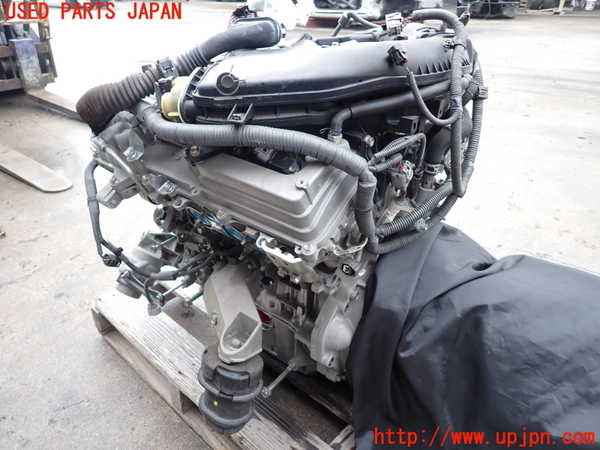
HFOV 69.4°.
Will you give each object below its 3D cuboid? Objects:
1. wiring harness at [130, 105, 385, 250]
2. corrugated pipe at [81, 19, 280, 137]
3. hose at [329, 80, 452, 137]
[{"bbox_3d":[-0.100,-0.111,0.771,0.510,0.155,0.095,21,38,26],"label":"wiring harness"},{"bbox_3d":[-0.228,-0.320,0.911,0.440,0.160,0.095,-19,39,-29],"label":"corrugated pipe"},{"bbox_3d":[0.176,-0.220,0.801,0.265,0.075,0.045,-16,38,-26],"label":"hose"}]

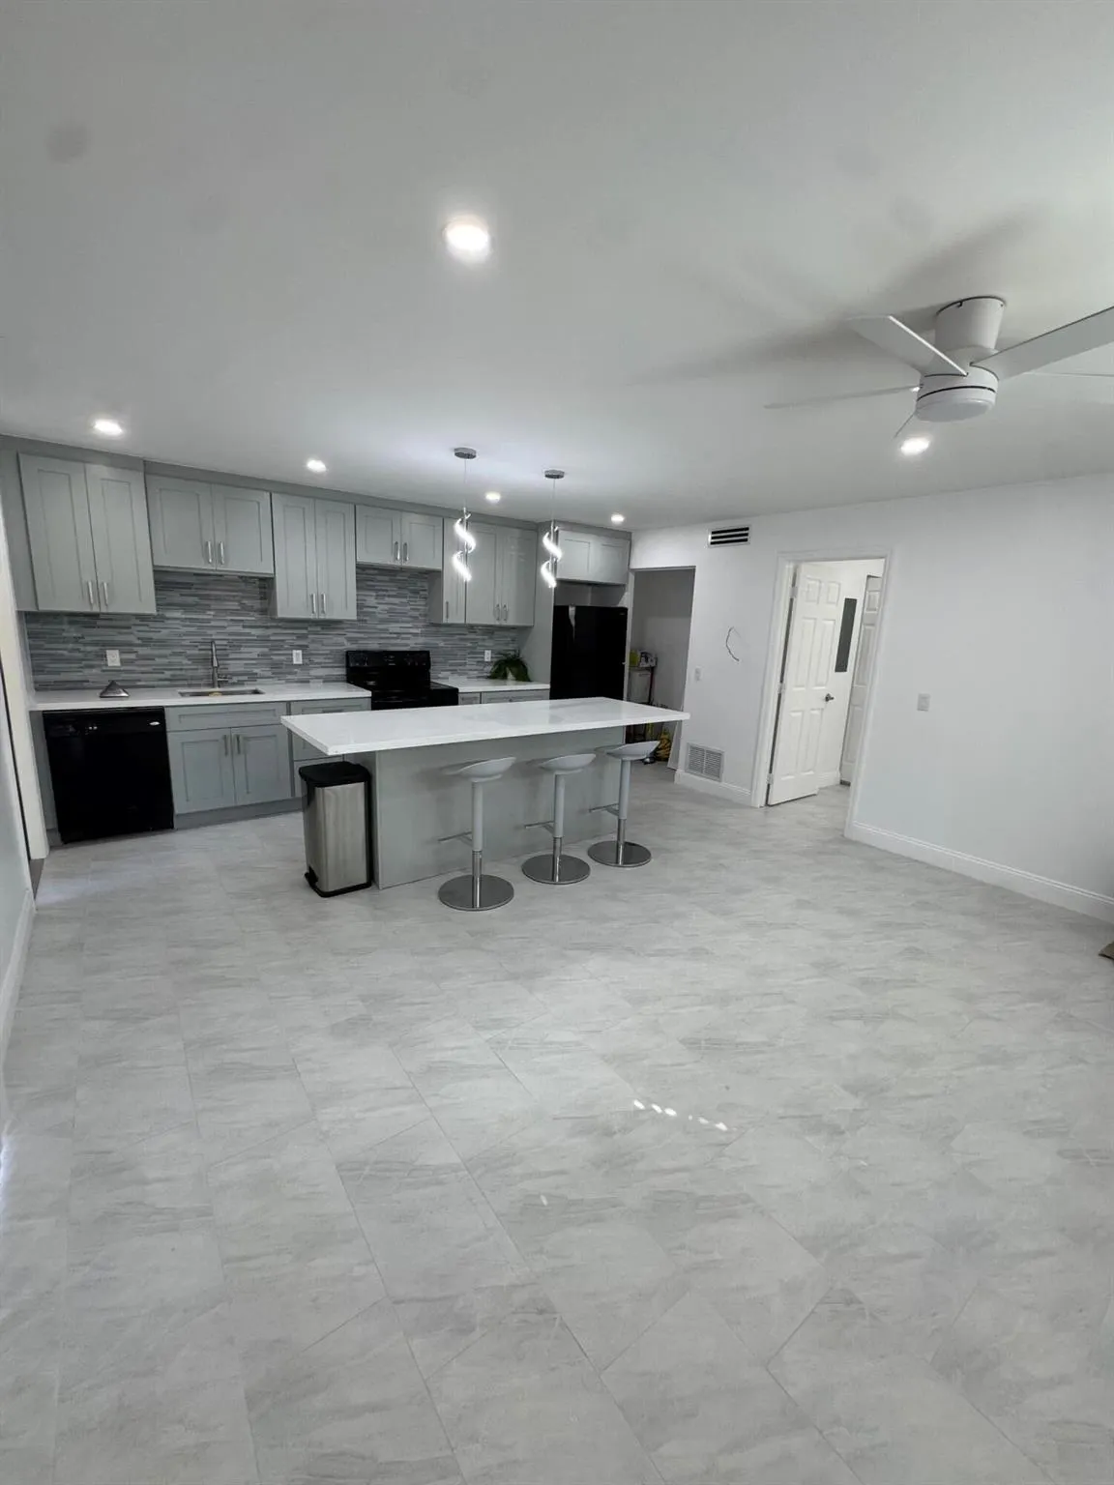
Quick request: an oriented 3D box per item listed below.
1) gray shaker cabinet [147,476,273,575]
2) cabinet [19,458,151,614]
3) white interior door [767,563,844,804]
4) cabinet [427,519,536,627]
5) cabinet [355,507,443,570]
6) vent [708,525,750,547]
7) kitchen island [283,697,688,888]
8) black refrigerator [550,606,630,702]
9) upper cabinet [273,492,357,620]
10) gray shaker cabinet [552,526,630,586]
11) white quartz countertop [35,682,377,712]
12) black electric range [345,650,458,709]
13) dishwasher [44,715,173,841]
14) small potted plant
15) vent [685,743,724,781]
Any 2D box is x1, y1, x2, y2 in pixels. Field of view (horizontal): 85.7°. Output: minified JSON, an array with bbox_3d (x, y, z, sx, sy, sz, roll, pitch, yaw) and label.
[{"bbox_3d":[-2.500,-1.535,4.356,0.762,0.603,0.320,-6,15,-35],"label":"gray shaker cabinet"},{"bbox_3d":[-3.072,-1.329,3.972,0.624,0.910,0.325,-6,15,-36],"label":"cabinet"},{"bbox_3d":[2.219,-0.476,5.306,0.725,2.050,0.040,-6,15,-36],"label":"white interior door"},{"bbox_3d":[-0.688,-1.581,5.683,0.990,0.910,0.320,-6,15,-35],"label":"cabinet"},{"bbox_3d":[-1.390,-1.724,5.143,0.753,0.435,0.325,-6,15,-36],"label":"cabinet"},{"bbox_3d":[1.482,-1.777,5.192,0.020,0.160,0.450,-6,15,-35],"label":"vent"},{"bbox_3d":[-0.362,0.274,4.017,2.502,0.914,0.950,-6,15,-36],"label":"kitchen island"},{"bbox_3d":[0.152,-0.552,6.241,0.755,1.665,0.750,-6,15,-35],"label":"black refrigerator"},{"bbox_3d":[-1.955,-1.442,4.786,0.604,0.888,0.325,-6,15,-36],"label":"upper cabinet"},{"bbox_3d":[0.204,-1.869,6.149,0.910,0.440,0.575,-6,15,-36],"label":"gray shaker cabinet"},{"bbox_3d":[-2.491,-0.352,4.415,2.048,0.040,0.680,-6,15,-36],"label":"white quartz countertop"},{"bbox_3d":[-1.357,-0.182,5.293,0.765,1.190,0.690,-6,15,-36],"label":"black electric range"},{"bbox_3d":[-3.048,0.154,4.137,0.610,0.856,0.610,-6,15,-35],"label":"dishwasher"},{"bbox_3d":[-0.475,-0.762,5.968,0.350,0.311,0.350,-6,15,-35],"label":"small potted plant"},{"bbox_3d":[1.378,0.191,5.641,0.020,0.298,0.450,-6,15,-35],"label":"vent"}]

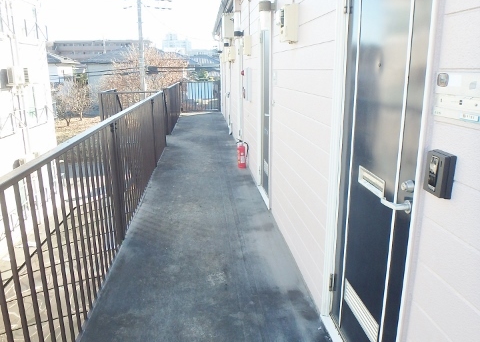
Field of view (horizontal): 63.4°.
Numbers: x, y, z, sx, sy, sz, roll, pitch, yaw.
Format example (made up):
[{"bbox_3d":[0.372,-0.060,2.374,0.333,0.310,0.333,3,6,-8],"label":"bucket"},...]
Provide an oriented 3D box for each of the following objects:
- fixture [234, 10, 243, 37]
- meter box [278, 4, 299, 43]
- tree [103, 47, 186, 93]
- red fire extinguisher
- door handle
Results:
[{"bbox_3d":[-0.014,-2.278,6.049,0.150,0.380,0.105,-2,15,-5],"label":"fixture"},{"bbox_3d":[0.349,-1.063,2.815,0.110,0.260,0.180,-2,15,-5],"label":"meter box"},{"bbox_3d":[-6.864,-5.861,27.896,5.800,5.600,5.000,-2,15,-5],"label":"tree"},{"bbox_3d":[0.043,-0.263,6.052,0.185,0.430,0.145,1,15,6],"label":"red fire extinguisher"},{"bbox_3d":[0.569,0.120,1.447,0.057,0.050,0.140,-2,15,-5],"label":"door handle"}]

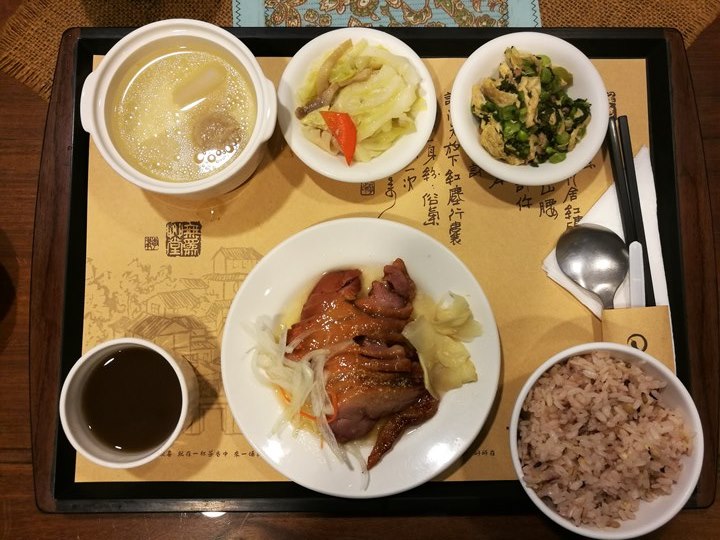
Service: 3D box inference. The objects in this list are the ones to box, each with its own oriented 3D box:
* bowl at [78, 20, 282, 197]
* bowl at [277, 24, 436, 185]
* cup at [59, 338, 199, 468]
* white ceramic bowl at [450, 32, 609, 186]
[{"bbox_3d":[-0.112,-0.098,0.371,0.121,0.061,0.108,-1,86,-1],"label":"bowl"},{"bbox_3d":[-0.002,-0.108,0.387,0.105,0.033,0.105,0,86,-1],"label":"bowl"},{"bbox_3d":[-0.141,0.081,0.361,0.077,0.053,0.077,0,86,-1],"label":"cup"},{"bbox_3d":[0.112,-0.106,0.388,0.105,0.033,0.105,0,86,-1],"label":"white ceramic bowl"}]

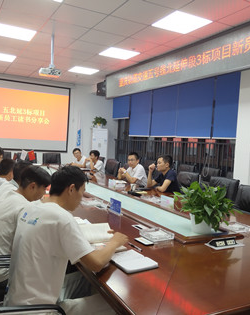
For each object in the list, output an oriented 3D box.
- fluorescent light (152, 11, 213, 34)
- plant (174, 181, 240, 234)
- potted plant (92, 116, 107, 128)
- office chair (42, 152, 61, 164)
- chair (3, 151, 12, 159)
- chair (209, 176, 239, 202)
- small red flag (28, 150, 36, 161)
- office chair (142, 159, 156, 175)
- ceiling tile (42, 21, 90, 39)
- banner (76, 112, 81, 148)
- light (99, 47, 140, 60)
[{"bbox_3d":[0.702,-1.704,4.443,0.600,0.050,0.600,3,2,-26],"label":"fluorescent light"},{"bbox_3d":[0.535,0.328,2.330,0.420,0.350,0.400,4,2,5],"label":"plant"},{"bbox_3d":[-0.703,-0.952,9.706,0.420,0.330,0.400,4,1,0],"label":"potted plant"},{"bbox_3d":[-1.604,0.430,7.913,0.570,0.990,0.610,3,1,-23],"label":"office chair"},{"bbox_3d":[-2.582,0.385,7.412,0.570,0.980,0.610,3,1,-23],"label":"chair"},{"bbox_3d":[0.887,0.739,4.061,0.620,0.990,0.570,2,2,-36],"label":"chair"},{"bbox_3d":[-1.907,-0.035,7.200,0.145,0.200,0.030,3,1,-19],"label":"small red flag"},{"bbox_3d":[0.296,0.570,7.946,0.620,0.990,0.570,2,3,-41],"label":"office chair"},{"bbox_3d":[-0.883,-1.868,5.111,0.600,0.020,0.600,3,1,-27],"label":"ceiling tile"},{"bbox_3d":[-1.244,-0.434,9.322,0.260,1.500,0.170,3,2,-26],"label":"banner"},{"bbox_3d":[-0.090,-1.852,6.196,0.600,0.050,0.600,3,1,-27],"label":"light"}]

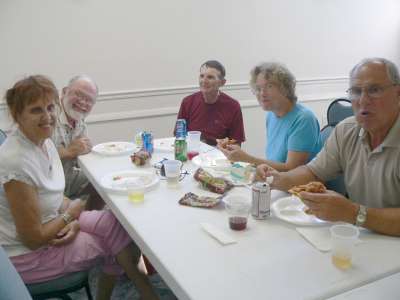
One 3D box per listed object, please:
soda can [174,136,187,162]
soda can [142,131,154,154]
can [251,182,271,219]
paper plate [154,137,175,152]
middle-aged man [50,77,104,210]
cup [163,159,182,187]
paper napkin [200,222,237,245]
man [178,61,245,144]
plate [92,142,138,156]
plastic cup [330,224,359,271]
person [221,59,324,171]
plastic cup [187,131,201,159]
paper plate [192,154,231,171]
[{"bbox_3d":[-0.105,-0.002,2.327,0.066,0.122,0.066,0,14,0],"label":"soda can"},{"bbox_3d":[-0.315,-0.045,2.502,0.066,0.122,0.066,-2,14,-10],"label":"soda can"},{"bbox_3d":[0.227,0.189,1.552,0.066,0.122,0.066,0,14,0],"label":"can"},{"bbox_3d":[-0.165,-0.034,2.669,0.265,0.020,0.265,0,14,0],"label":"paper plate"},{"bbox_3d":[-0.740,0.159,2.470,0.780,1.220,0.540,7,16,27],"label":"middle-aged man"},{"bbox_3d":[-0.127,0.110,1.896,0.087,0.110,0.087,0,14,0],"label":"cup"},{"bbox_3d":[0.069,0.276,1.431,0.062,0.011,0.185,-7,16,-23],"label":"paper napkin"},{"bbox_3d":[0.092,0.022,2.844,0.500,1.230,0.720,-2,15,-6],"label":"man"},{"bbox_3d":[-0.520,-0.004,2.543,0.268,0.022,0.268,0,14,0],"label":"plate"},{"bbox_3d":[0.408,0.283,1.189,0.077,0.112,0.077,-1,15,0],"label":"plastic cup"},{"bbox_3d":[0.396,0.180,2.189,0.740,1.250,0.540,-11,18,-34],"label":"person"},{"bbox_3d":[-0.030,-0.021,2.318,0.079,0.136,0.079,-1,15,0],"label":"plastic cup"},{"bbox_3d":[0.093,0.070,2.189,0.262,0.022,0.262,-1,15,0],"label":"paper plate"}]

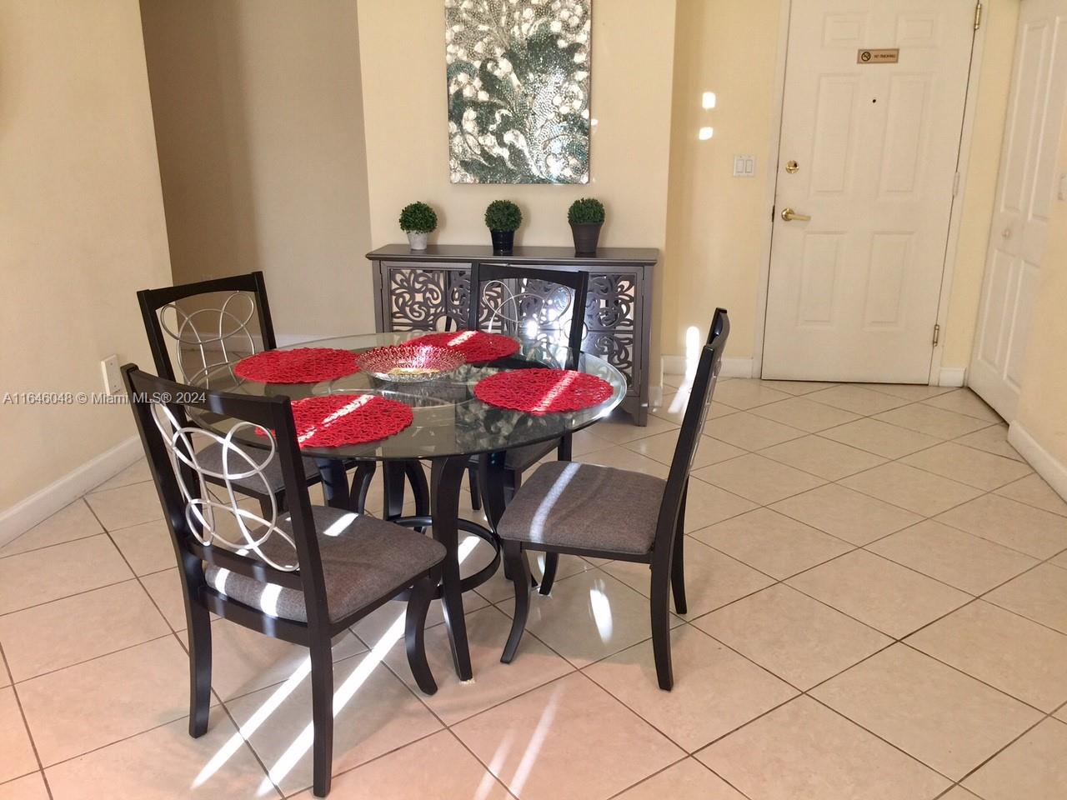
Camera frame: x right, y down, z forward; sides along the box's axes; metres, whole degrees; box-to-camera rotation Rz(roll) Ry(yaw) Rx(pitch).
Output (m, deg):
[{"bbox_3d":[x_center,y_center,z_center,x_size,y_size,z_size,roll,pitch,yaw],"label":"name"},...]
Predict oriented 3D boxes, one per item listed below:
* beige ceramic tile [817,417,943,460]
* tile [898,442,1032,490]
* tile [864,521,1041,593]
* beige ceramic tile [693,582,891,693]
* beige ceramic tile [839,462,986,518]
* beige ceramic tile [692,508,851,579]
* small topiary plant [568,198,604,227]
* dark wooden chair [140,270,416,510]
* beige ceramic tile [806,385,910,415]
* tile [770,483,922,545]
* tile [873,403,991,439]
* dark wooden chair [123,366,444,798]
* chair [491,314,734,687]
[{"bbox_3d":[1.603,0.180,4.142,0.411,0.010,0.411,-12,21,-34],"label":"beige ceramic tile"},{"bbox_3d":[1.854,0.287,3.843,0.417,0.010,0.417,-12,21,-34],"label":"tile"},{"bbox_3d":[1.457,0.544,3.120,0.420,0.010,0.420,-12,21,-34],"label":"tile"},{"bbox_3d":[0.751,0.680,2.606,0.417,0.010,0.417,-12,21,-34],"label":"beige ceramic tile"},{"bbox_3d":[1.509,0.352,3.589,0.411,0.010,0.411,-12,21,-34],"label":"beige ceramic tile"},{"bbox_3d":[0.858,0.513,3.216,0.420,0.010,0.420,-12,21,-34],"label":"beige ceramic tile"},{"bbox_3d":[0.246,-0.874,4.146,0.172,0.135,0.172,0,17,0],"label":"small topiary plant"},{"bbox_3d":[-0.824,0.103,2.818,0.530,0.925,0.480,10,20,28],"label":"dark wooden chair"},{"bbox_3d":[1.750,0.004,4.836,0.420,0.010,0.420,-12,21,-34],"label":"beige ceramic tile"},{"bbox_3d":[1.173,0.425,3.357,0.411,0.010,0.411,-12,21,-34],"label":"tile"},{"bbox_3d":[1.940,0.108,4.373,0.411,0.010,0.411,-12,21,-34],"label":"tile"},{"bbox_3d":[-0.535,0.338,2.064,0.480,0.925,0.530,9,20,28],"label":"dark wooden chair"},{"bbox_3d":[0.228,0.243,2.471,0.530,0.950,0.460,5,18,15],"label":"chair"}]

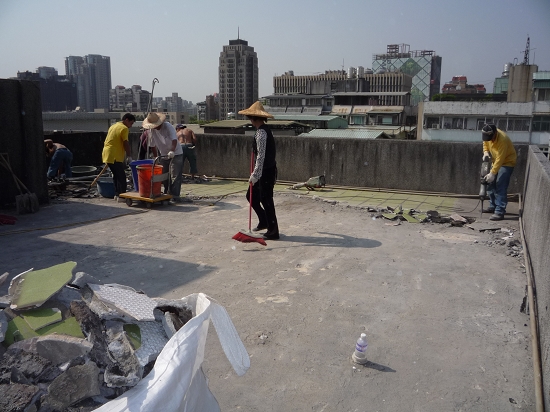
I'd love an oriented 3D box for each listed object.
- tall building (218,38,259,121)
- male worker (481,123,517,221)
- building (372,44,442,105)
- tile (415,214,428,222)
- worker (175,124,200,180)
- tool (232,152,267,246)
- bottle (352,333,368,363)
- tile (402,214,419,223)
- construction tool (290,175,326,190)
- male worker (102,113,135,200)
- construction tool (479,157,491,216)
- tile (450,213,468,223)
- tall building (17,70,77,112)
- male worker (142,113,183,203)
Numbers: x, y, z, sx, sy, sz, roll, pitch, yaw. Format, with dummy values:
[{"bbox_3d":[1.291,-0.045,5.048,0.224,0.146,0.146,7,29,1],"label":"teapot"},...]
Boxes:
[{"bbox_3d":[-24.250,-75.458,316.715,21.000,68.000,21.000,5,11,24],"label":"tall building"},{"bbox_3d":[3.612,-0.563,7.648,0.540,1.510,0.460,-3,11,-22],"label":"male worker"},{"bbox_3d":[57.575,-45.016,210.209,25.000,47.000,20.000,5,11,24],"label":"building"},{"bbox_3d":[2.184,0.185,7.104,0.200,0.070,0.220,1,11,0],"label":"tile"},{"bbox_3d":[-2.123,-1.283,11.363,0.550,1.320,0.550,-2,11,-11],"label":"worker"},{"bbox_3d":[-0.280,-0.113,5.678,0.420,1.100,0.120,0,-6,24],"label":"tool"},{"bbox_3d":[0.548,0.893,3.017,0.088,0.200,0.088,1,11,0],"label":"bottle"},{"bbox_3d":[2.083,0.198,7.273,0.220,0.090,0.240,-2,11,-17],"label":"tile"},{"bbox_3d":[0.737,-0.487,10.422,0.720,0.290,0.250,5,11,24],"label":"construction tool"},{"bbox_3d":[-2.837,-0.897,8.638,0.520,1.570,0.500,-7,13,-34],"label":"male worker"},{"bbox_3d":[3.218,-0.274,7.321,0.200,0.950,0.220,-4,11,-20],"label":"construction tool"},{"bbox_3d":[2.831,0.192,7.313,0.240,0.110,0.240,-2,11,-17],"label":"tile"},{"bbox_3d":[-195.935,-85.939,406.714,28.000,52.000,40.000,5,11,24],"label":"tall building"},{"bbox_3d":[-2.079,-0.900,8.874,0.620,1.570,0.540,-8,13,-41],"label":"male worker"}]

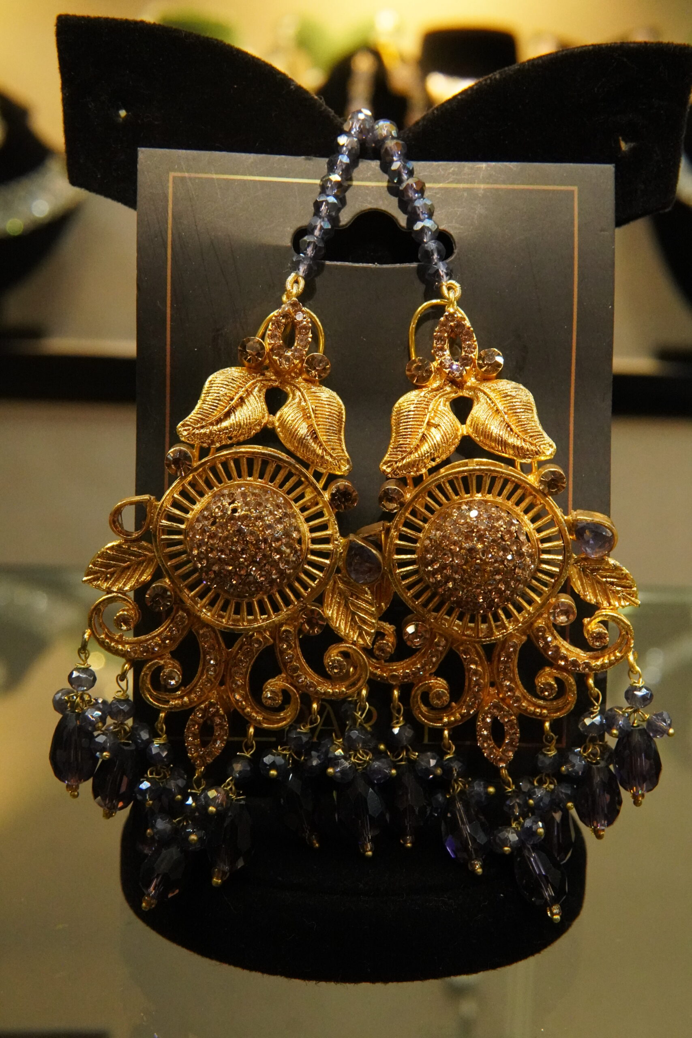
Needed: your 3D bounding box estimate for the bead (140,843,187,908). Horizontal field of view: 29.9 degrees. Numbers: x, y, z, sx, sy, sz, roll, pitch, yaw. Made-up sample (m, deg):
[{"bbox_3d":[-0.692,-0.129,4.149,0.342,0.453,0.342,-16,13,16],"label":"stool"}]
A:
[{"bbox_3d":[-0.035,0.068,0.249,0.009,0.015,0.009,22,-12,0],"label":"bead"}]

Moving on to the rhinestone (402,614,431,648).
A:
[{"bbox_3d":[0.013,0.020,0.236,0.005,0.005,0.004,1,11,-1],"label":"rhinestone"}]

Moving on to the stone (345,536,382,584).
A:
[{"bbox_3d":[0.003,0.008,0.236,0.007,0.009,0.004,-19,11,3],"label":"stone"}]

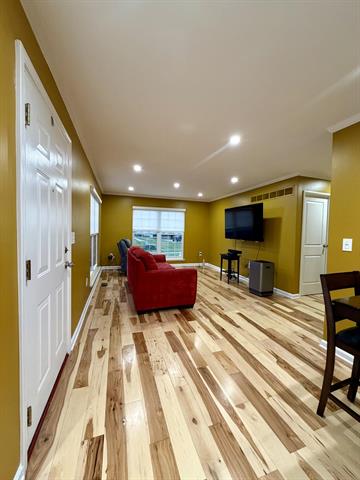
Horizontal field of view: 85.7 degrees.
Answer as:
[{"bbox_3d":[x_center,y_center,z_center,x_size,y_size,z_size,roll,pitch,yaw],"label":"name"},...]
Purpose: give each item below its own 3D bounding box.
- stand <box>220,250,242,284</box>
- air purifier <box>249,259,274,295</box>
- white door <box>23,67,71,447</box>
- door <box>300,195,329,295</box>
[{"bbox_3d":[1.293,0.730,4.980,0.370,0.710,0.380,1,3,-18],"label":"stand"},{"bbox_3d":[1.697,0.800,4.041,0.350,0.670,0.310,1,3,-18],"label":"air purifier"},{"bbox_3d":[-0.961,0.116,1.441,0.060,2.030,0.914,1,3,-18],"label":"white door"},{"bbox_3d":[2.824,0.140,4.090,0.680,2.030,0.055,1,3,-18],"label":"door"}]

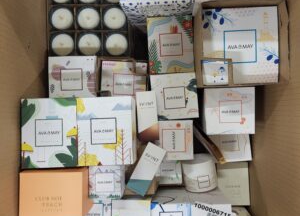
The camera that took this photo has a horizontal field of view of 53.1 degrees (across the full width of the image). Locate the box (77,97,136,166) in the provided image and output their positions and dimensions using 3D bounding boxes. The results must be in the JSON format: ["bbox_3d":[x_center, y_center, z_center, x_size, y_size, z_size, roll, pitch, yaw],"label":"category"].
[{"bbox_3d":[-0.066,0.035,0.488,0.082,0.083,0.101,-1,90,1],"label":"box"}]

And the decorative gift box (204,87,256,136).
[{"bbox_3d":[0.136,0.006,0.544,0.083,0.078,0.078,-1,90,1],"label":"decorative gift box"}]

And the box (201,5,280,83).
[{"bbox_3d":[0.143,-0.096,0.531,0.119,0.125,0.119,-2,90,1],"label":"box"}]

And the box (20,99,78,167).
[{"bbox_3d":[-0.142,0.036,0.466,0.079,0.079,0.097,-1,90,1],"label":"box"}]

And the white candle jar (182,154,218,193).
[{"bbox_3d":[0.091,0.120,0.558,0.061,0.061,0.056,-6,97,-2],"label":"white candle jar"}]

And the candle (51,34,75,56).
[{"bbox_3d":[-0.163,-0.117,0.584,0.044,0.043,0.044,0,90,1],"label":"candle"}]

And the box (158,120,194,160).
[{"bbox_3d":[0.041,0.052,0.528,0.064,0.072,0.065,0,90,1],"label":"box"}]

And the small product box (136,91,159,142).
[{"bbox_3d":[-0.003,0.014,0.484,0.031,0.020,0.079,-4,90,1],"label":"small product box"}]

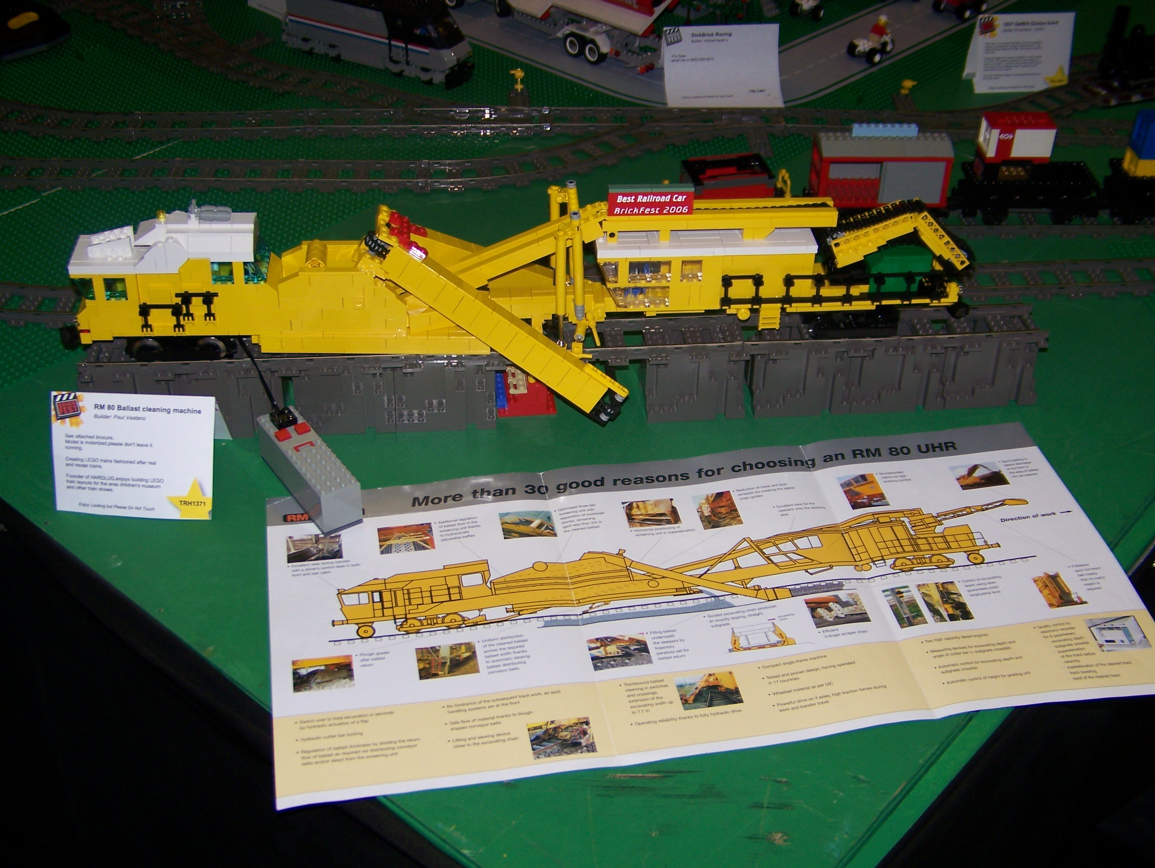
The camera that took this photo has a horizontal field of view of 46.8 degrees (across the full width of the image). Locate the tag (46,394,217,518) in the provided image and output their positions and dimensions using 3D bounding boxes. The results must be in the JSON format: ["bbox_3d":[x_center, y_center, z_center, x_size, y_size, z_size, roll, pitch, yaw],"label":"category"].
[{"bbox_3d":[-0.326,0.001,1.008,0.121,0.077,0.094,3,38,1],"label":"tag"}]

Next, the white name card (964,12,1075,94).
[{"bbox_3d":[0.552,-0.480,1.667,0.124,0.092,0.047,-3,38,-7],"label":"white name card"}]

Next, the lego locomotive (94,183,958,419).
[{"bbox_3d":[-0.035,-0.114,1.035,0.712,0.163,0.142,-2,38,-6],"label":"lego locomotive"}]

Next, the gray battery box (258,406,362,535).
[{"bbox_3d":[-0.204,0.026,1.014,0.032,0.039,0.112,-22,44,-28],"label":"gray battery box"}]

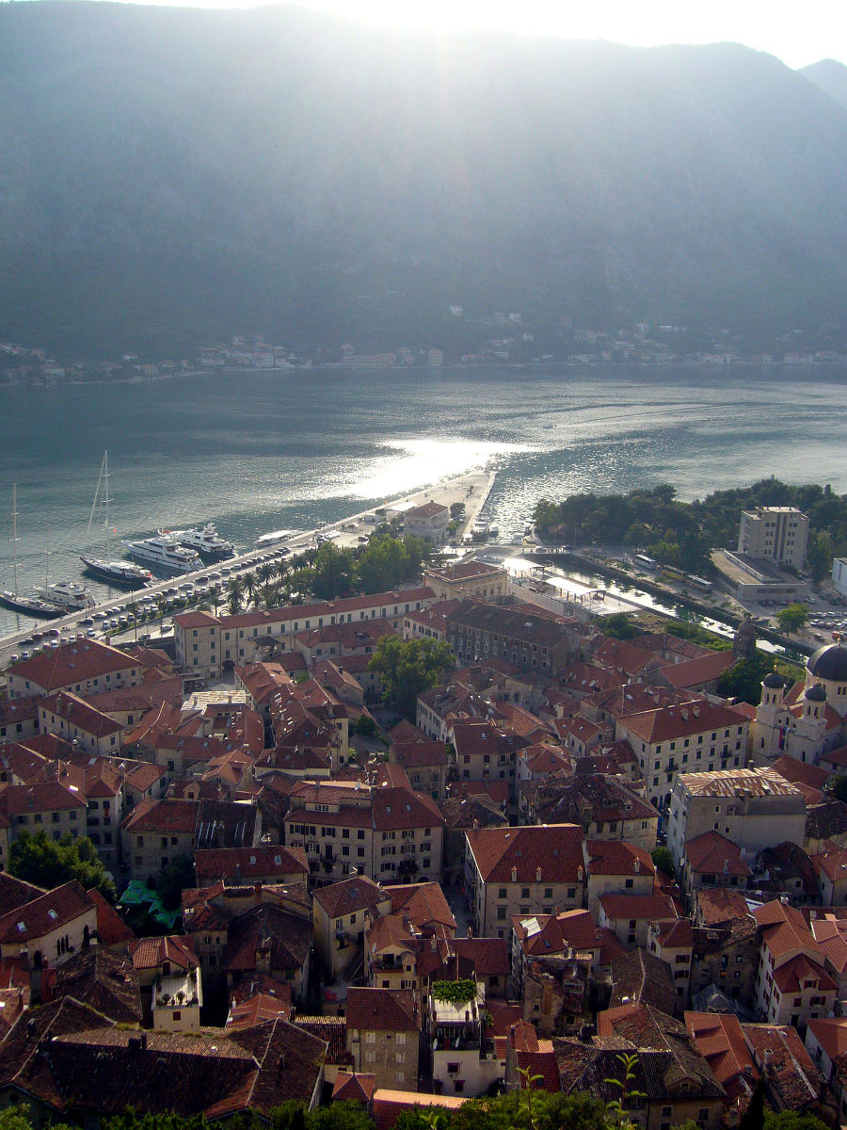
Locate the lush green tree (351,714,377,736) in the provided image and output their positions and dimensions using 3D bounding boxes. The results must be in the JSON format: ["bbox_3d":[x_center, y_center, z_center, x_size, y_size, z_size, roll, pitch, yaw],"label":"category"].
[{"bbox_3d":[-13.260,35.900,257.340,5.500,4.630,5.200,1,14,-3],"label":"lush green tree"}]

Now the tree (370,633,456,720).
[{"bbox_3d":[-2.950,26.190,265.140,20.000,20.270,18.000,1,14,-1],"label":"tree"}]

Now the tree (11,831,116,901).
[{"bbox_3d":[-58.340,48.430,184.580,17.000,12.540,15.000,-3,14,-18],"label":"tree"}]

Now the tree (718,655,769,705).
[{"bbox_3d":[79.080,28.190,280.140,13.500,12.910,12.500,5,14,16],"label":"tree"}]

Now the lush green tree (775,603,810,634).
[{"bbox_3d":[109.620,16.320,338.440,10.300,9.870,9.500,6,14,18],"label":"lush green tree"}]

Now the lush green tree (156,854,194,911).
[{"bbox_3d":[-39.400,50.720,181.410,7.000,10.400,7.000,-2,14,-13],"label":"lush green tree"}]

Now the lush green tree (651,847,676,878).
[{"bbox_3d":[40.890,51.160,194.540,4.500,6.870,4.500,4,14,13],"label":"lush green tree"}]

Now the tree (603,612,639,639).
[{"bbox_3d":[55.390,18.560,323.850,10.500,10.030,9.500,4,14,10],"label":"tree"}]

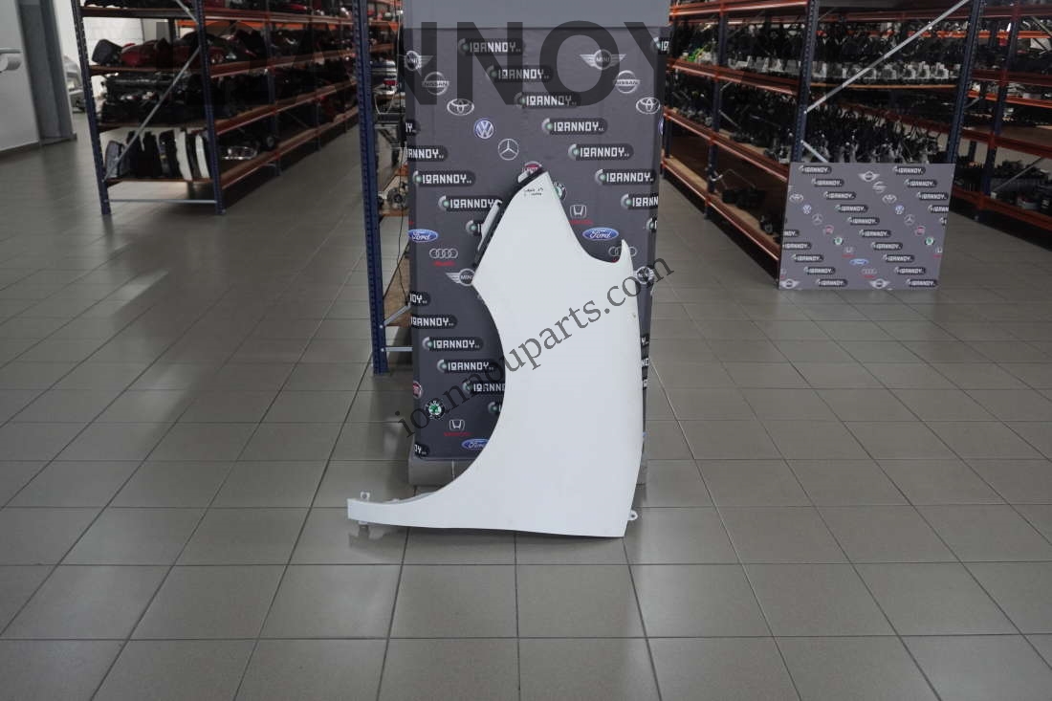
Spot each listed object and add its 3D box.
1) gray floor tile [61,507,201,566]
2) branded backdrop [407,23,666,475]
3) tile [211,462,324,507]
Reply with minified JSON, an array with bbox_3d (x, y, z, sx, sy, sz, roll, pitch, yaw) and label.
[{"bbox_3d":[-1.086,0.523,2.451,0.300,0.010,0.300,0,20,-2],"label":"gray floor tile"},{"bbox_3d":[0.021,-0.248,2.539,0.720,1.320,0.060,0,20,-2],"label":"branded backdrop"},{"bbox_3d":[-0.787,0.417,2.730,0.298,0.010,0.298,0,20,-2],"label":"tile"}]

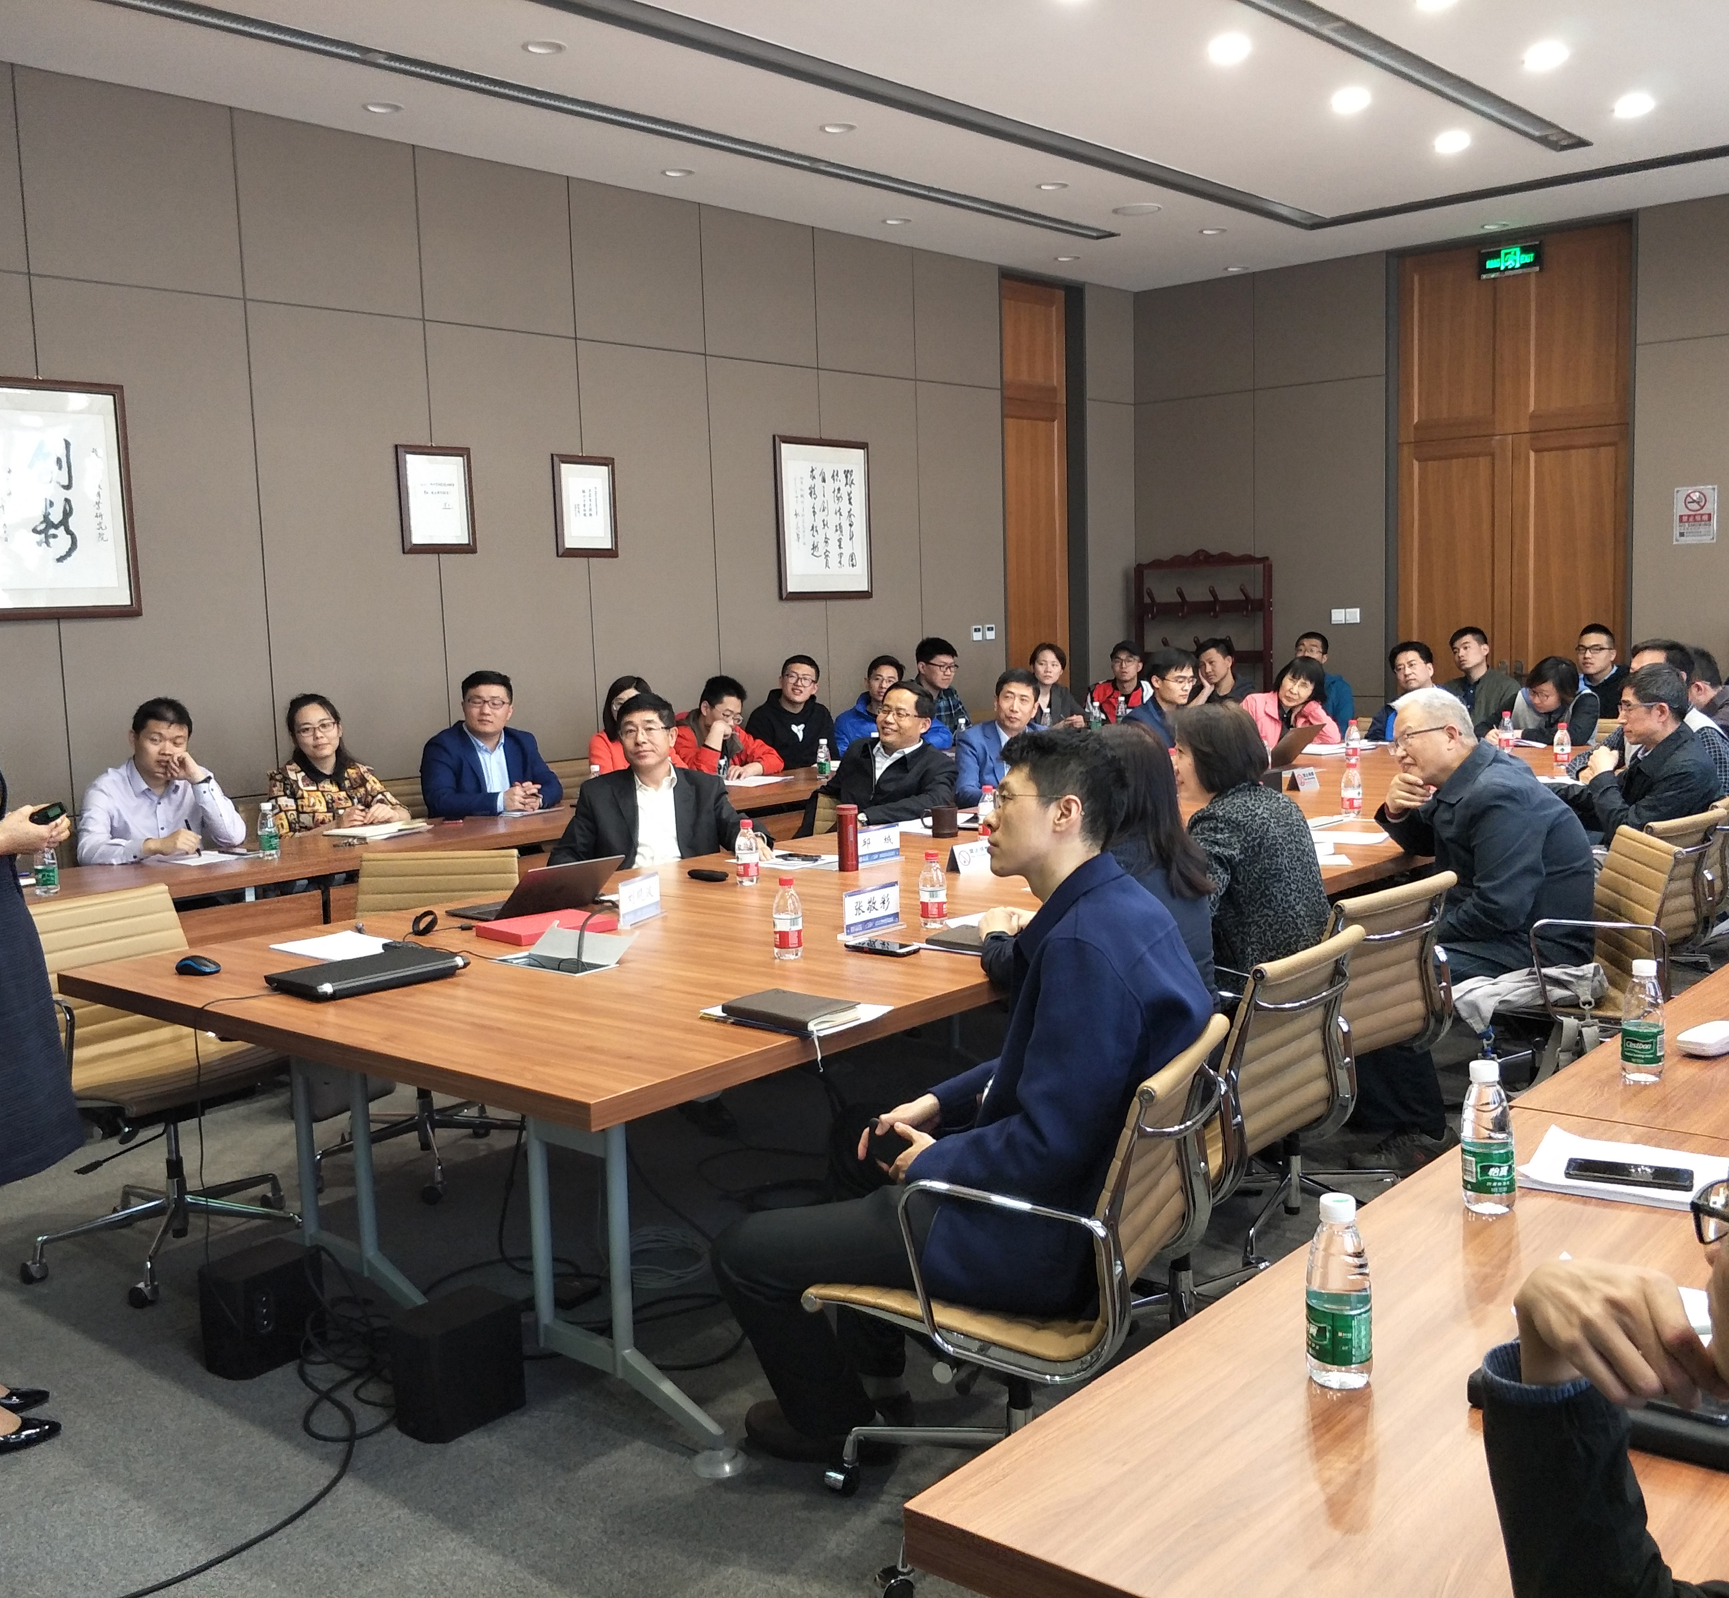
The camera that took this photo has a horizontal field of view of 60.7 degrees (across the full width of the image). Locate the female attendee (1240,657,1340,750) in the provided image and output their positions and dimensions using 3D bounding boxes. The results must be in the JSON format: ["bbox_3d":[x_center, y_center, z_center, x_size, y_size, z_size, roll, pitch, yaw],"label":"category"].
[{"bbox_3d":[2.016,-0.070,7.006,0.500,1.220,0.720,-2,7,-2],"label":"female attendee"}]

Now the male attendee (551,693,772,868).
[{"bbox_3d":[-0.656,0.305,4.720,0.640,1.270,0.800,-5,7,-25],"label":"male attendee"}]

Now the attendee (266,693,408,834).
[{"bbox_3d":[-1.801,0.243,5.291,0.500,1.250,0.720,-7,8,-39],"label":"attendee"}]

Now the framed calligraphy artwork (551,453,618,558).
[{"bbox_3d":[-1.302,-1.366,6.914,0.355,0.465,0.030,-8,9,-44],"label":"framed calligraphy artwork"}]

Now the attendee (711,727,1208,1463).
[{"bbox_3d":[0.148,0.538,2.423,0.820,1.300,0.520,3,9,32],"label":"attendee"}]

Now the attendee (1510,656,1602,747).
[{"bbox_3d":[3.095,-0.104,6.908,0.550,1.150,0.780,3,8,38],"label":"attendee"}]

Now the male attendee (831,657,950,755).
[{"bbox_3d":[0.128,-0.071,7.374,0.560,1.260,0.780,-5,7,-30],"label":"male attendee"}]

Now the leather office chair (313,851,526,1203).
[{"bbox_3d":[-1.243,0.609,4.117,0.600,0.860,0.600,-1,6,5],"label":"leather office chair"}]

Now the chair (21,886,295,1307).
[{"bbox_3d":[-1.708,0.684,3.568,0.650,0.840,0.600,4,10,41],"label":"chair"}]

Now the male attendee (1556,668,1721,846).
[{"bbox_3d":[2.311,0.227,4.635,0.800,1.250,0.560,2,7,30],"label":"male attendee"}]

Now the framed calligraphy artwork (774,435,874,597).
[{"bbox_3d":[-0.198,-1.517,8.005,0.700,0.855,0.040,-8,9,-43],"label":"framed calligraphy artwork"}]

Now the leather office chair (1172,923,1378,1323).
[{"bbox_3d":[0.612,0.676,2.854,0.620,0.870,0.580,3,8,38],"label":"leather office chair"}]

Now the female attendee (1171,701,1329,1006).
[{"bbox_3d":[0.791,0.416,3.332,0.720,1.250,0.500,3,8,35],"label":"female attendee"}]

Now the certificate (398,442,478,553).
[{"bbox_3d":[-1.854,-1.306,6.443,0.345,0.455,0.035,-8,9,-43],"label":"certificate"}]

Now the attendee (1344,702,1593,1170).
[{"bbox_3d":[1.602,0.311,3.881,0.720,1.220,0.520,2,7,30],"label":"attendee"}]

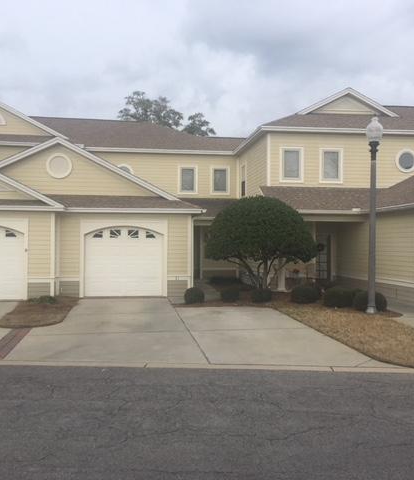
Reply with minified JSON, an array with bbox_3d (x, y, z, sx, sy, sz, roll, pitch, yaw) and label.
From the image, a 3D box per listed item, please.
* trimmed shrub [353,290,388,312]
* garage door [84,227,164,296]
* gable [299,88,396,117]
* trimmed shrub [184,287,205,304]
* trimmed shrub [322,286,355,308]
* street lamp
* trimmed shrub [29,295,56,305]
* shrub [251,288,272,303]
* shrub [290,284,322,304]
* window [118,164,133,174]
[{"bbox_3d":[3.894,1.469,12.850,0.860,0.560,0.860,0,0,-8],"label":"trimmed shrub"},{"bbox_3d":[-2.526,0.662,16.500,2.420,2.150,0.100,0,-1,-7],"label":"garage door"},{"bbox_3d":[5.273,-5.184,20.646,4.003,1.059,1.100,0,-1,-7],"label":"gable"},{"bbox_3d":[-0.328,1.514,14.716,0.560,0.449,0.560,0,-1,-7],"label":"trimmed shrub"},{"bbox_3d":[3.509,1.498,14.196,0.847,0.513,0.800,0,-1,-7],"label":"trimmed shrub"},{"bbox_3d":[3.826,-0.562,12.300,0.400,4.550,0.400,0,0,-8],"label":"street lamp"},{"bbox_3d":[-4.299,1.565,14.100,0.740,0.260,0.600,0,0,-8],"label":"trimmed shrub"},{"bbox_3d":[1.489,1.522,14.650,0.560,0.400,0.560,0,0,-8],"label":"shrub"},{"bbox_3d":[2.792,1.521,15.062,0.834,0.475,0.750,0,-1,-7],"label":"shrub"},{"bbox_3d":[-3.262,-2.596,21.250,0.800,0.800,0.120,0,0,-8],"label":"window"}]

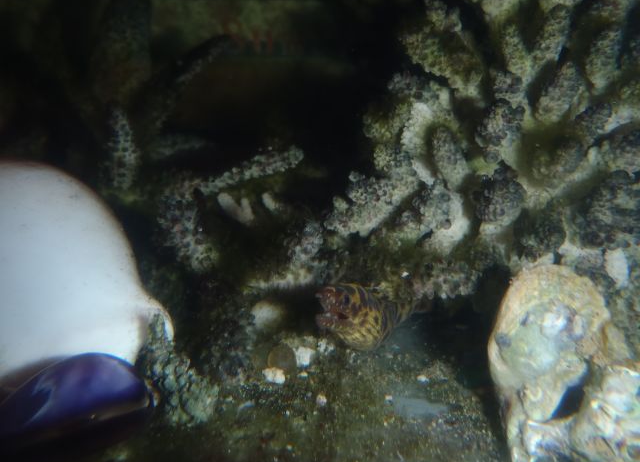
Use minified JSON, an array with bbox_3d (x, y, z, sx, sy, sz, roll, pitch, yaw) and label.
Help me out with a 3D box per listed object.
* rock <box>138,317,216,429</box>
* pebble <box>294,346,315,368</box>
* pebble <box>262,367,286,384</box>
[{"bbox_3d":[-0.127,0.125,0.465,0.068,0.080,0.060,0,25,0],"label":"rock"},{"bbox_3d":[-0.016,0.130,0.535,0.020,0.019,0.017,0,25,0],"label":"pebble"},{"bbox_3d":[-0.045,0.144,0.515,0.022,0.014,0.018,0,25,0],"label":"pebble"}]

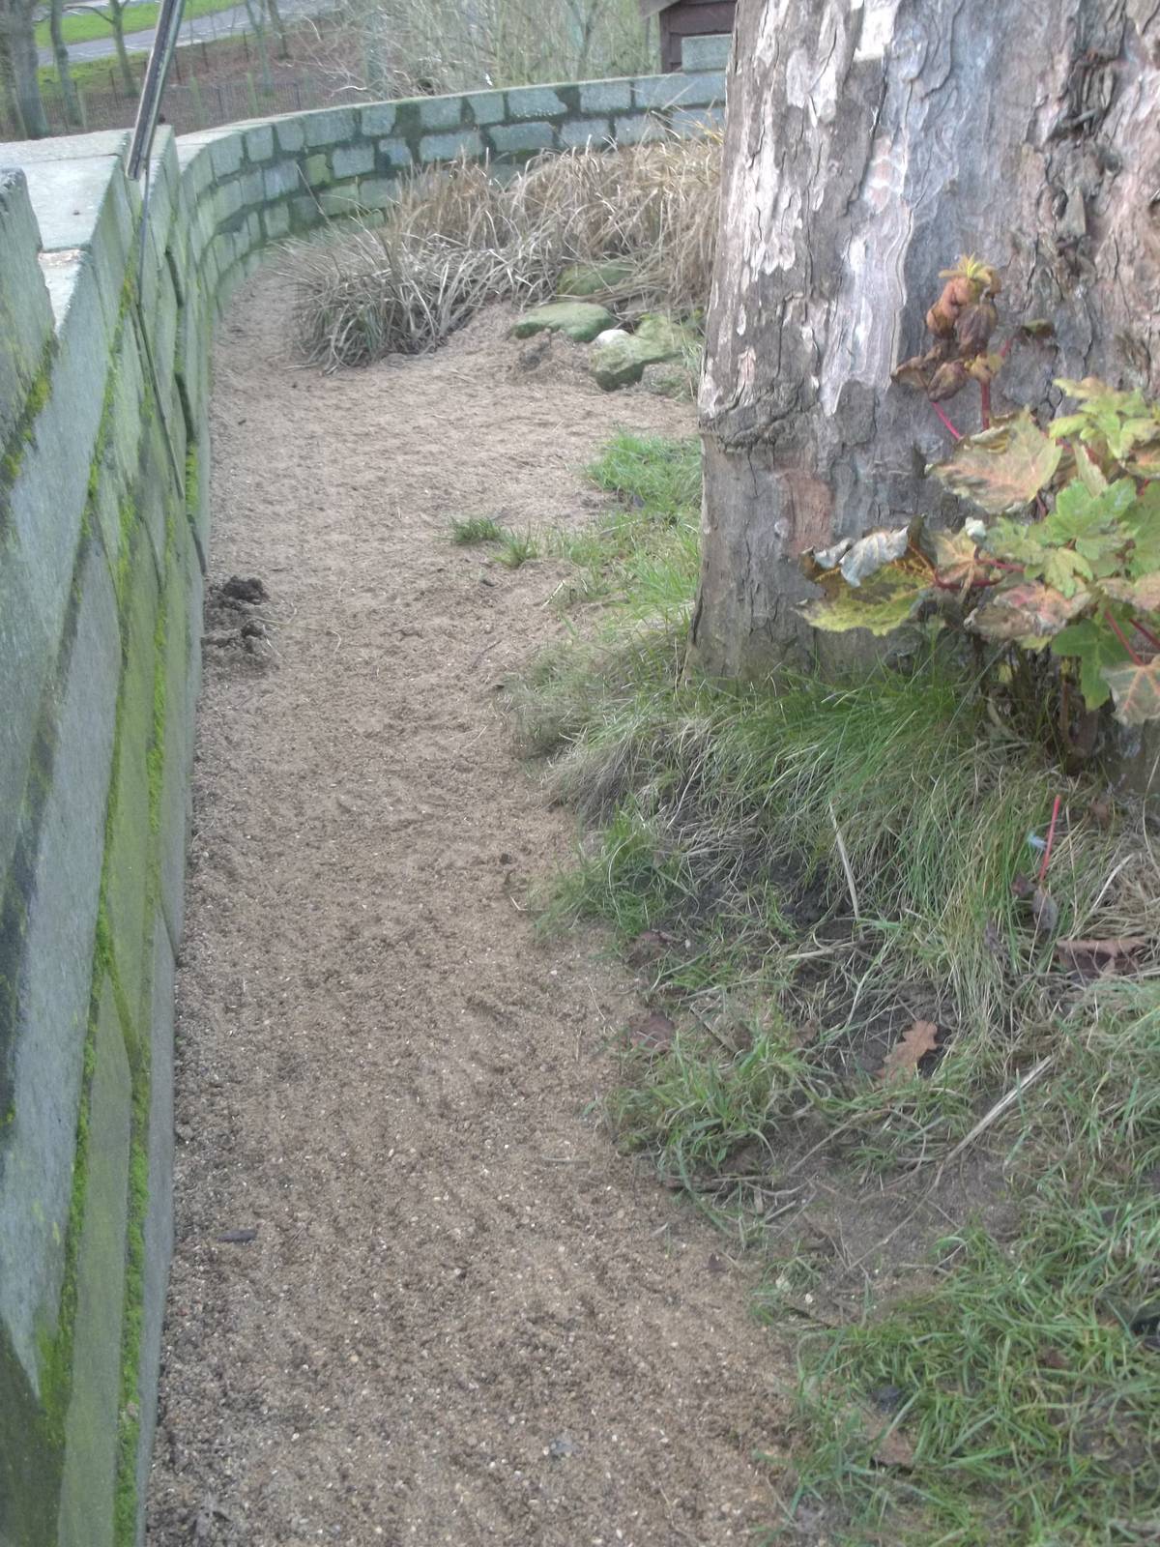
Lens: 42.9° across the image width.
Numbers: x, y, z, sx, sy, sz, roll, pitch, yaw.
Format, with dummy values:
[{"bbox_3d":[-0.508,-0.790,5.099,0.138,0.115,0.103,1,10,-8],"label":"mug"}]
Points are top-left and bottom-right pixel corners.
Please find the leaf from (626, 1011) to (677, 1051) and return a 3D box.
[{"bbox_3d":[0.102,0.369,2.110,0.070,0.025,0.070,-3,30,0],"label":"leaf"}]

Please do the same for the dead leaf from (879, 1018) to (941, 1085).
[{"bbox_3d":[0.446,0.377,2.000,0.070,0.025,0.120,23,39,37],"label":"dead leaf"}]

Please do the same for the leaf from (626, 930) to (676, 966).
[{"bbox_3d":[0.108,0.267,2.250,0.075,0.035,0.065,-3,30,0],"label":"leaf"}]

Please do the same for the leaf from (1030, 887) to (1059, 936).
[{"bbox_3d":[0.668,0.198,2.120,0.045,0.060,0.040,-3,30,0],"label":"leaf"}]

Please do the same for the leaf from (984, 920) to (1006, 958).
[{"bbox_3d":[0.593,0.237,2.110,0.035,0.045,0.050,-3,30,0],"label":"leaf"}]

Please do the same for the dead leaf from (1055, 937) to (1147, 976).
[{"bbox_3d":[0.728,0.256,2.060,0.130,0.045,0.060,-3,30,0],"label":"dead leaf"}]

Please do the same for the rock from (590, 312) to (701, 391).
[{"bbox_3d":[0.232,-1.487,5.200,0.390,0.220,0.300,7,31,17],"label":"rock"}]

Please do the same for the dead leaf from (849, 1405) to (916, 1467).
[{"bbox_3d":[0.312,0.683,1.520,0.060,0.020,0.085,-24,36,-32],"label":"dead leaf"}]

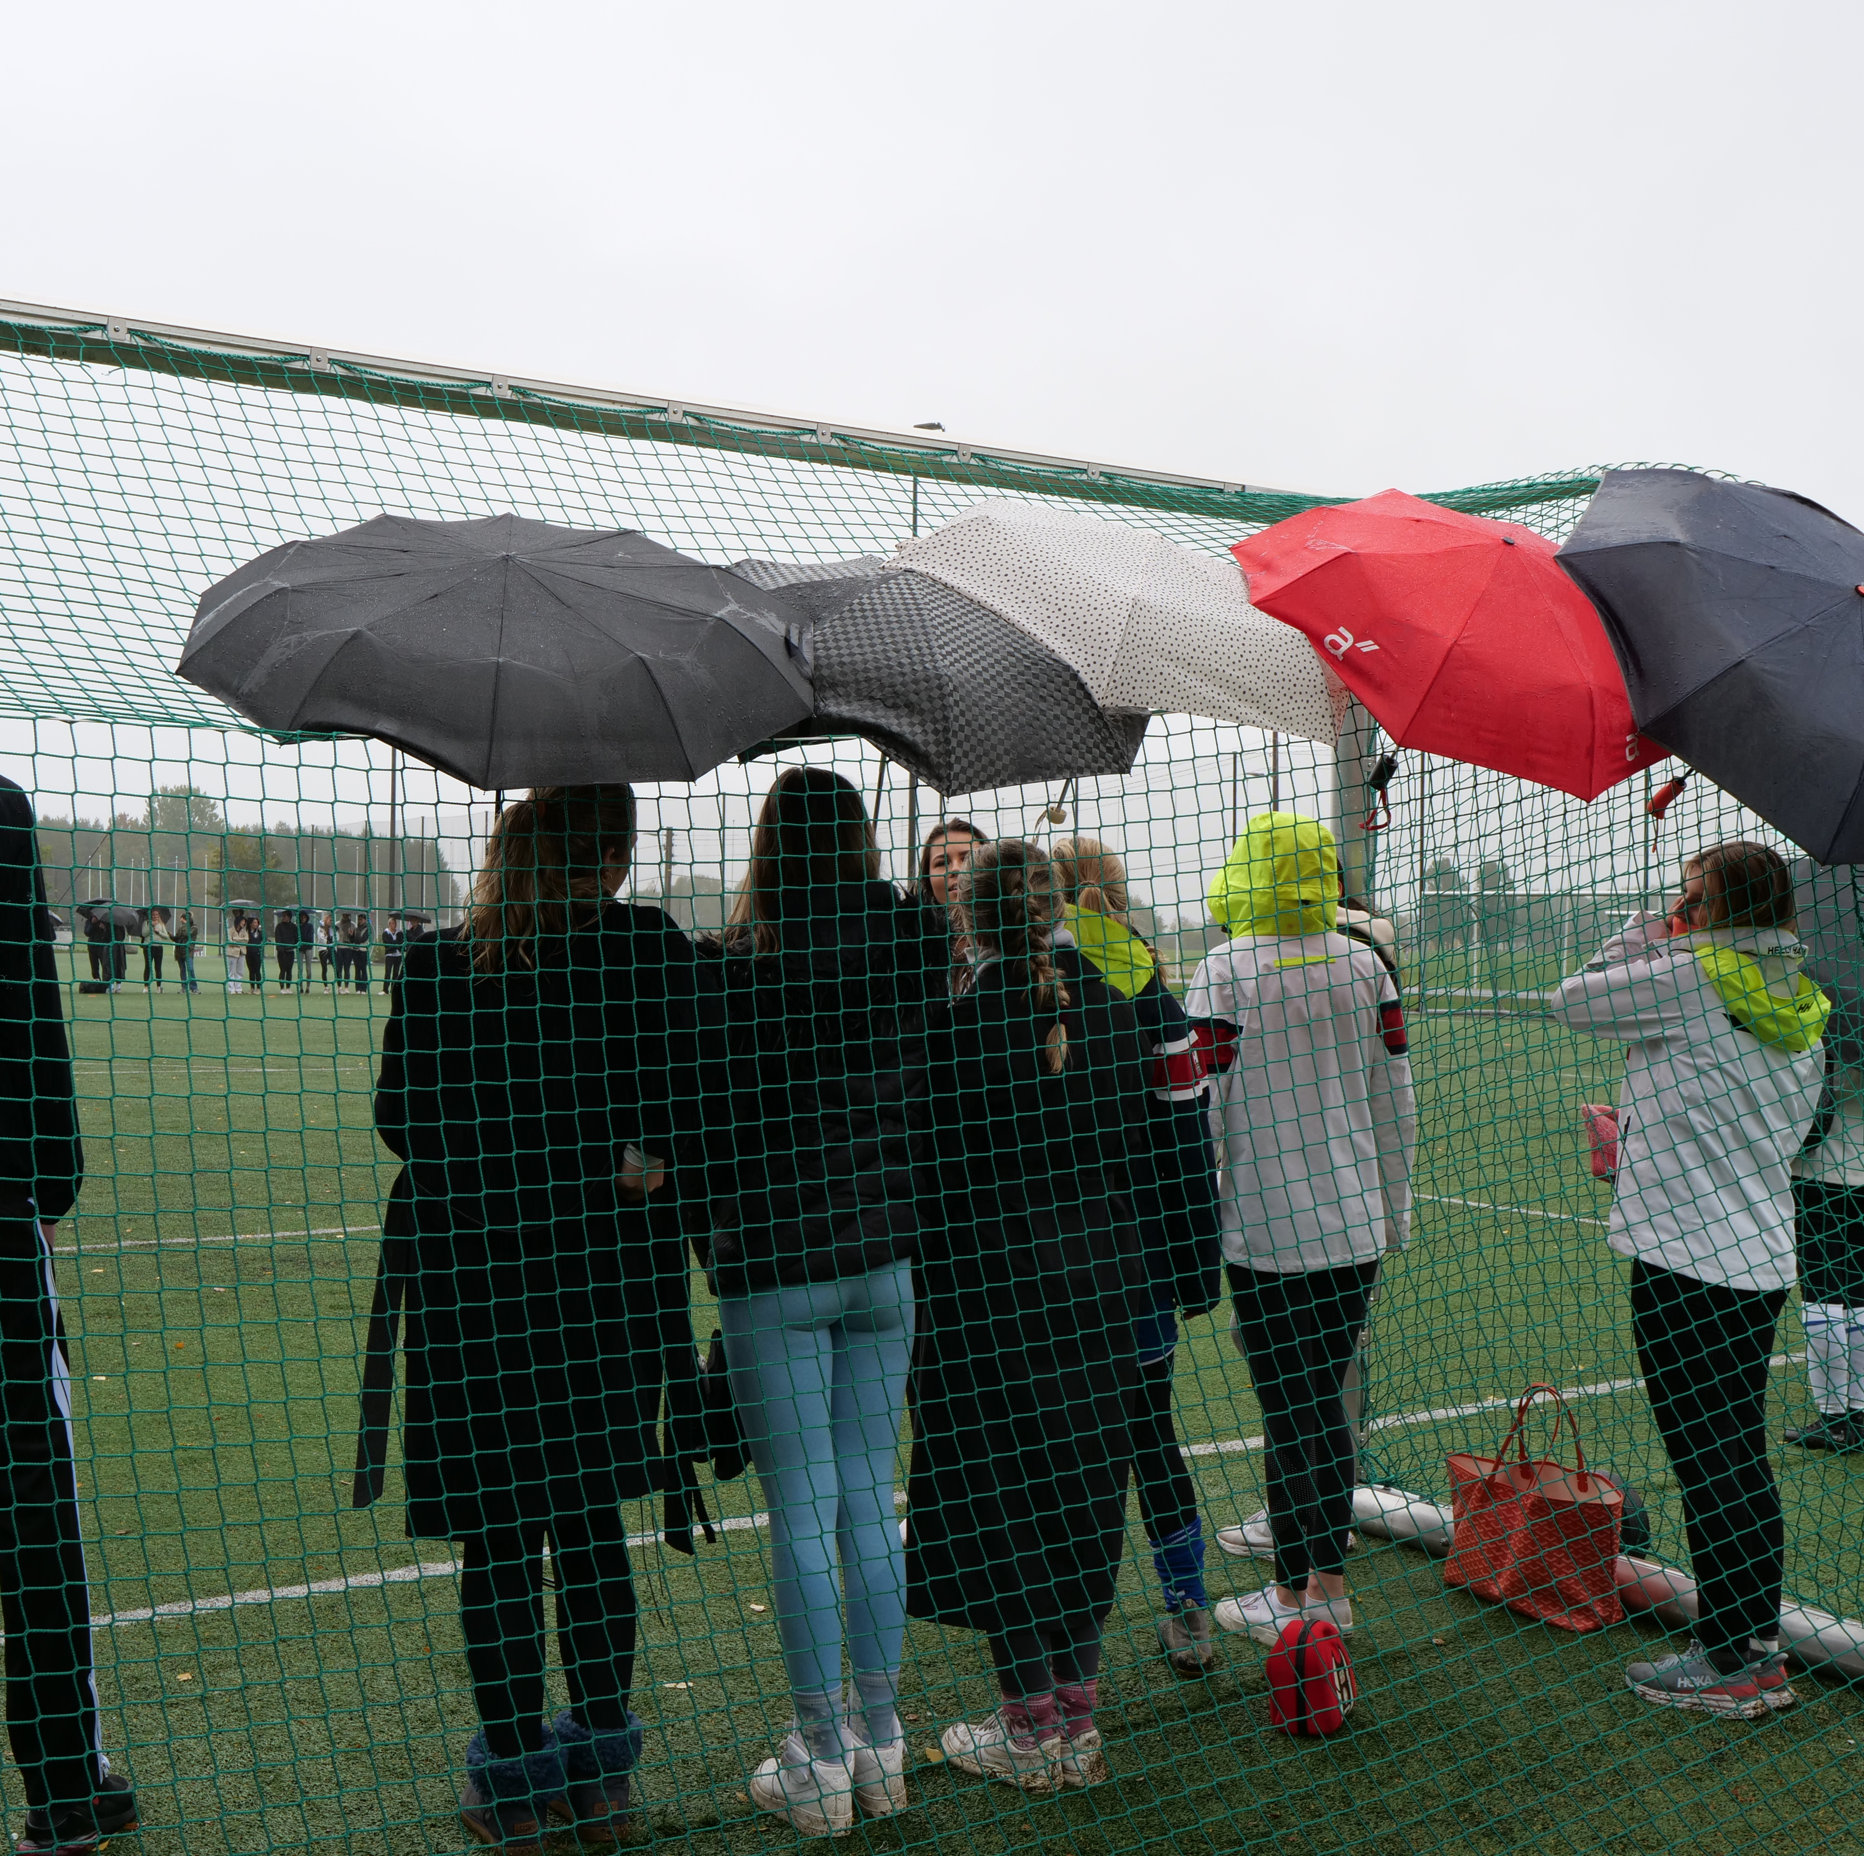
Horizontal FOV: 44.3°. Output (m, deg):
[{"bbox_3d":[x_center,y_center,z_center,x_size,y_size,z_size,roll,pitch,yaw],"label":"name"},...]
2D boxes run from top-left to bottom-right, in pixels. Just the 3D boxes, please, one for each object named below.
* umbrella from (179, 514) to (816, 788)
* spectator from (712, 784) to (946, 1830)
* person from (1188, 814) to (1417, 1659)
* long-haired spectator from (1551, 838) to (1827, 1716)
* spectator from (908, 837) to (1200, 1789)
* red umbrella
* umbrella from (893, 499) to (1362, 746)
[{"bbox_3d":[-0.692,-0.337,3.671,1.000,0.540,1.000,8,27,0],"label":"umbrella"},{"bbox_3d":[-0.165,0.613,3.857,0.470,1.740,0.360,0,0,-34],"label":"spectator"},{"bbox_3d":[0.777,0.629,4.818,0.500,1.720,0.360,1,0,-27],"label":"person"},{"bbox_3d":[1.489,0.669,4.436,0.480,1.660,0.460,1,0,35],"label":"long-haired spectator"},{"bbox_3d":[0.182,0.666,4.062,0.460,1.640,0.400,0,0,-40],"label":"spectator"},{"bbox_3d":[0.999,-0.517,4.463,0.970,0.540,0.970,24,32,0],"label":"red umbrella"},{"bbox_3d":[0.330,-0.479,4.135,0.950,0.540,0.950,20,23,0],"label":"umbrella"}]

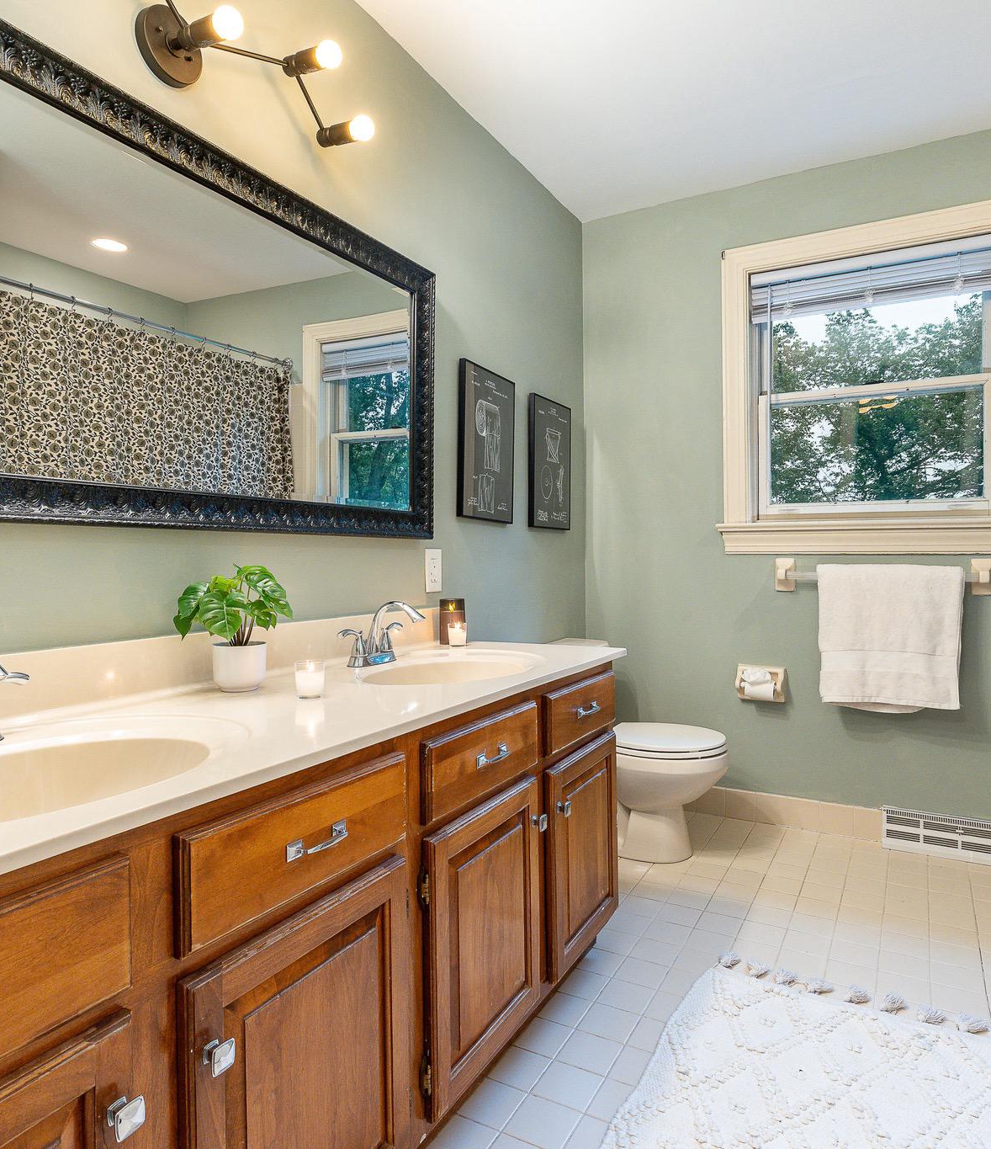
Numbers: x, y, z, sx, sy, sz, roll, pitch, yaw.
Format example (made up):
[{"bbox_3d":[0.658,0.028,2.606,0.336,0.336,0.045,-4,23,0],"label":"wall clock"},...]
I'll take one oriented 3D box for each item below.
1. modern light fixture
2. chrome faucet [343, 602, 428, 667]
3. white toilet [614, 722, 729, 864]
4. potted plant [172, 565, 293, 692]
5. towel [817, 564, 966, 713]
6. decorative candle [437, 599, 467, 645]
[{"bbox_3d":[-0.499,-0.977,1.336,0.185,0.220,0.710,0,1,28],"label":"modern light fixture"},{"bbox_3d":[-0.217,0.122,1.655,0.175,0.134,0.230,0,1,28],"label":"chrome faucet"},{"bbox_3d":[0.469,0.592,2.630,0.660,0.690,0.440,0,1,28],"label":"white toilet"},{"bbox_3d":[-0.438,0.091,1.317,0.200,0.212,0.200,0,1,28],"label":"potted plant"},{"bbox_3d":[1.318,0.217,2.573,0.430,0.495,0.060,0,1,28],"label":"towel"},{"bbox_3d":[-0.116,0.123,2.014,0.070,0.115,0.070,-1,1,0],"label":"decorative candle"}]

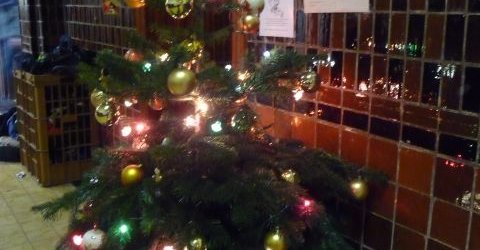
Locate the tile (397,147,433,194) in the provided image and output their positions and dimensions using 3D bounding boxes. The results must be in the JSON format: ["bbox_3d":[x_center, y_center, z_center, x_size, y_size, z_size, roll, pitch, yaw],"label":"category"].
[{"bbox_3d":[0.511,0.128,1.495,0.012,0.126,0.122,-9,16,-32],"label":"tile"}]

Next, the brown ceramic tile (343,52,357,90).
[{"bbox_3d":[0.358,-0.174,1.662,0.012,0.123,0.056,-9,16,-32],"label":"brown ceramic tile"}]

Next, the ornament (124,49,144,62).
[{"bbox_3d":[-0.322,-0.204,1.580,0.060,0.058,0.060,0,13,0],"label":"ornament"}]

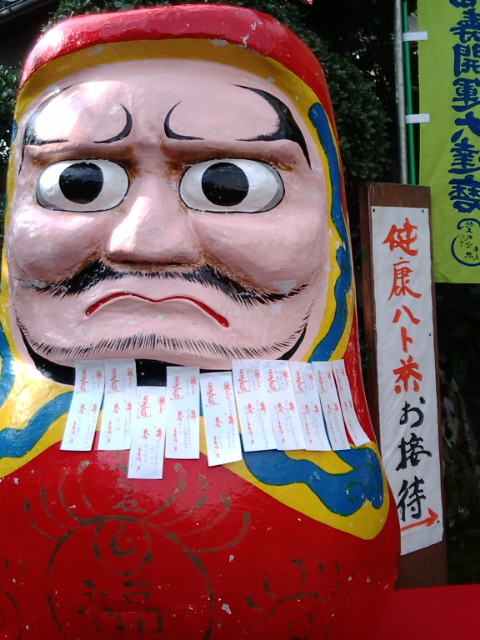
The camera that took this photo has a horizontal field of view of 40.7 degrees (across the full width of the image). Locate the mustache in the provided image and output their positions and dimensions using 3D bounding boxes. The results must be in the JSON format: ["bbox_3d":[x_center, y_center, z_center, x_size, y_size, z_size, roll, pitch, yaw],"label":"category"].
[{"bbox_3d":[-0.238,-0.112,1.930,0.870,0.140,0.220,0,0,3],"label":"mustache"}]

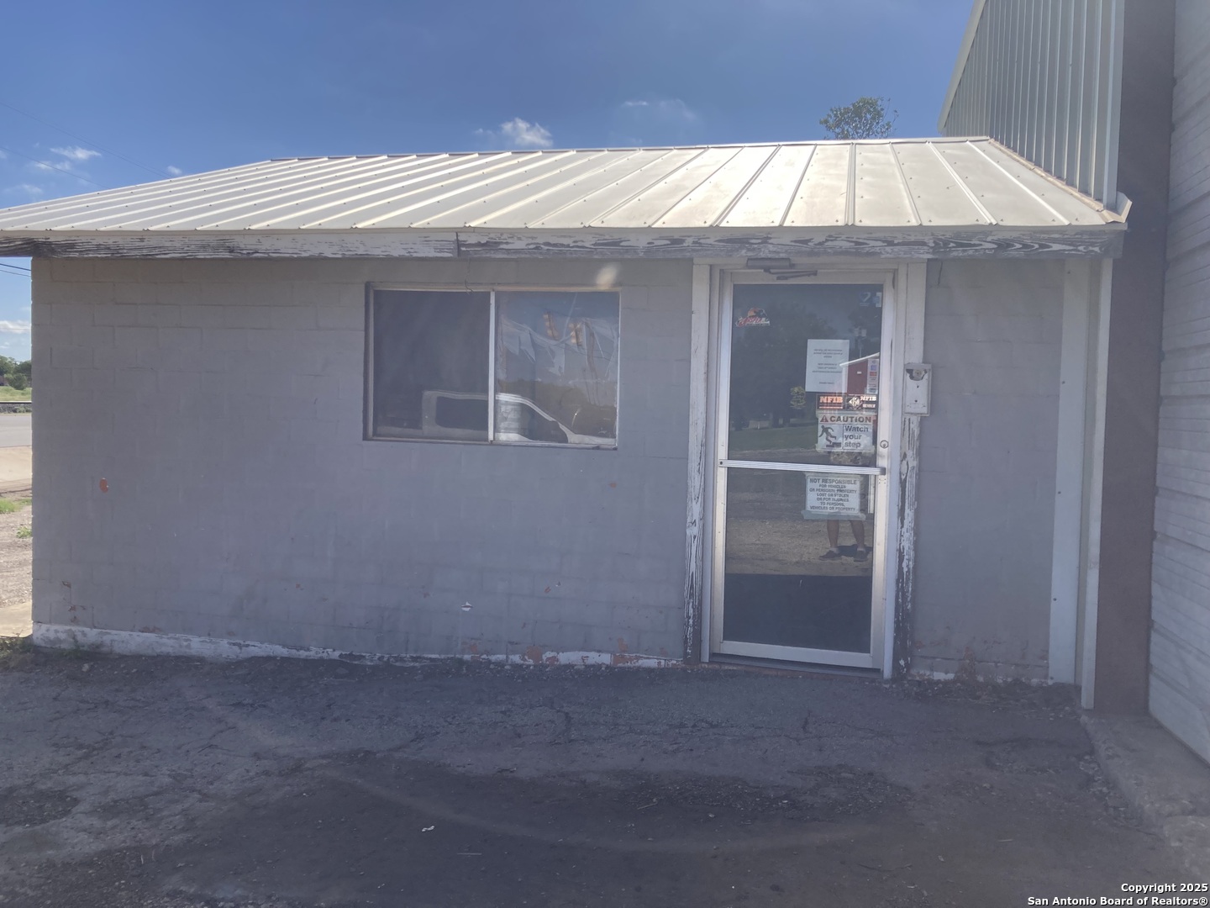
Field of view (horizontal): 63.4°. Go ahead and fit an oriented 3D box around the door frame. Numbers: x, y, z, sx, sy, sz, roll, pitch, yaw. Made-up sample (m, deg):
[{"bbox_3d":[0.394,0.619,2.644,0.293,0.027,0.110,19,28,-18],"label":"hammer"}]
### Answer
[{"bbox_3d":[1.062,0.072,5.276,1.208,2.186,0.140,2,3,12],"label":"door frame"}]

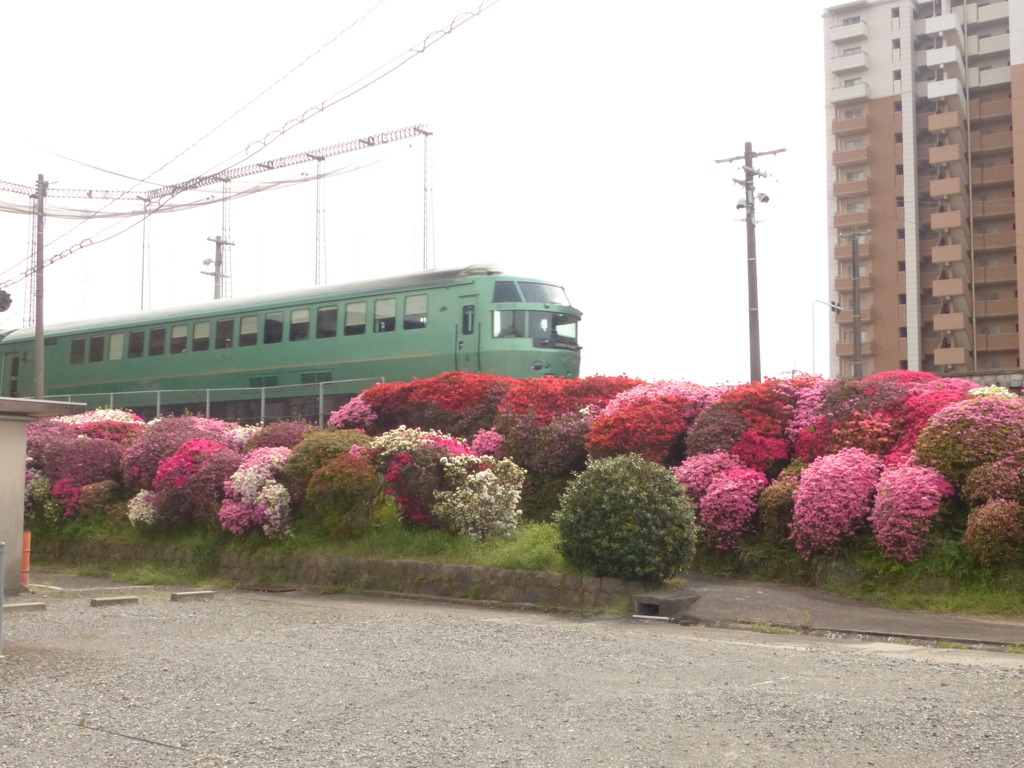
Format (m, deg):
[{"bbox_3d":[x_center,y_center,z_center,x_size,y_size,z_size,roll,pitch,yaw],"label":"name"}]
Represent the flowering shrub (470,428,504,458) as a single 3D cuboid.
[{"bbox_3d":[-0.370,0.913,18.300,0.550,0.520,0.550,0,-3,-1],"label":"flowering shrub"}]

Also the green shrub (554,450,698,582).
[{"bbox_3d":[1.376,1.587,14.538,1.680,1.530,1.600,0,-5,5],"label":"green shrub"}]

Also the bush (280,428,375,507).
[{"bbox_3d":[-3.006,1.366,19.600,1.500,1.300,1.400,0,-5,0],"label":"bush"}]

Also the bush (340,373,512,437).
[{"bbox_3d":[-1.530,0.393,21.200,3.100,1.200,1.800,0,-3,0],"label":"bush"}]

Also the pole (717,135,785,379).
[{"bbox_3d":[5.691,-1.764,28.676,1.800,8.000,1.500,-3,-6,37],"label":"pole"}]

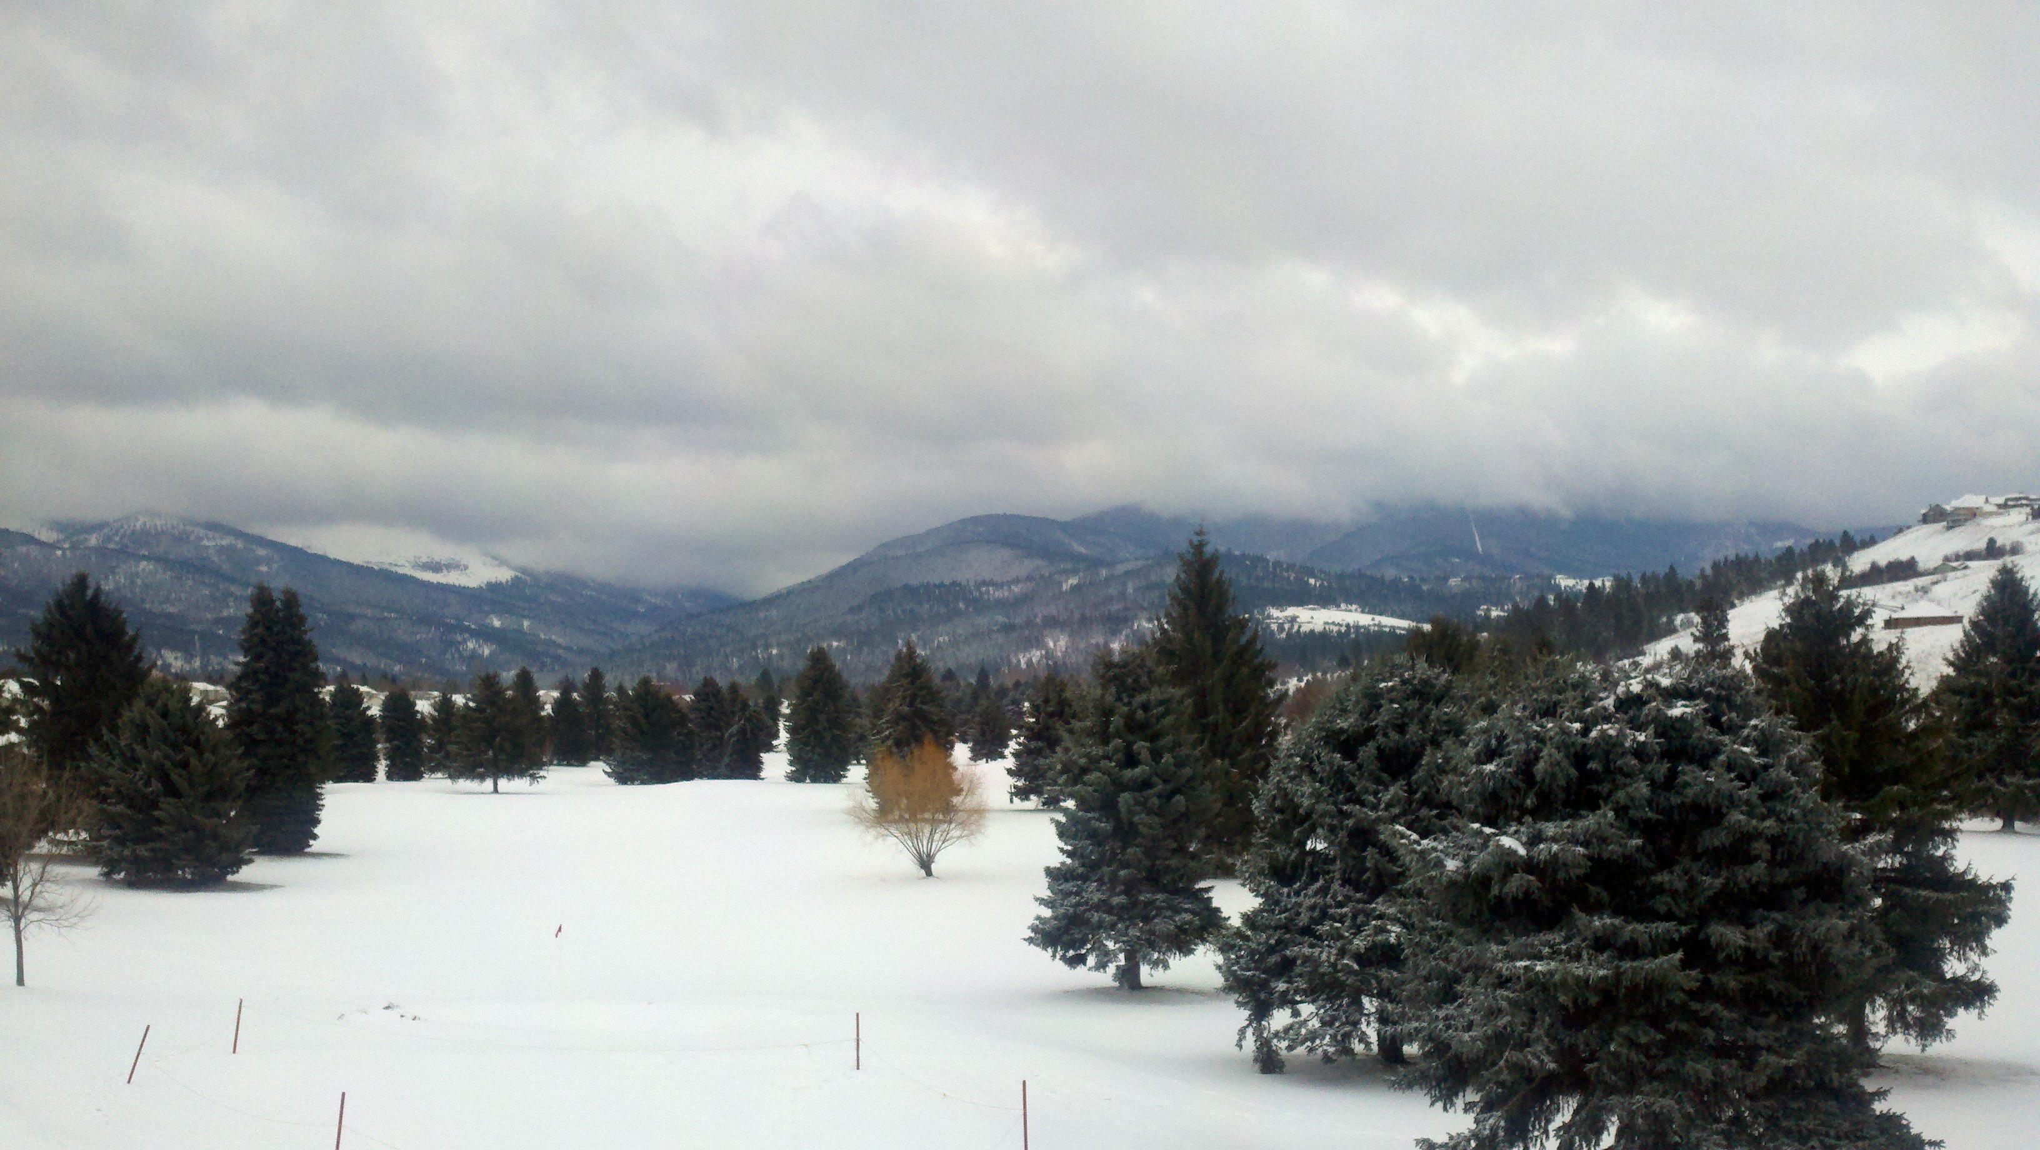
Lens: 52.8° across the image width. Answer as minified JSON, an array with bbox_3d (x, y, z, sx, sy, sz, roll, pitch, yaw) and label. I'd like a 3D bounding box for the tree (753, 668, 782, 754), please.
[{"bbox_3d":[-21.756,11.681,176.749,2.880,7.337,2.880,0,-3,-7],"label":"tree"}]

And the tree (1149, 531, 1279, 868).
[{"bbox_3d":[7.965,5.328,88.592,6.880,14.460,6.880,0,-3,0],"label":"tree"}]

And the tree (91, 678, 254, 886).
[{"bbox_3d":[-33.988,8.206,82.734,6.560,8.140,6.560,0,-3,0],"label":"tree"}]

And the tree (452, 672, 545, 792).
[{"bbox_3d":[-36.849,11.088,145.413,6.550,8.540,6.550,0,-3,0],"label":"tree"}]

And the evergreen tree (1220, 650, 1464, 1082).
[{"bbox_3d":[7.795,6.091,43.473,7.180,8.500,7.180,0,-3,0],"label":"evergreen tree"}]

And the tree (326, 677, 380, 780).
[{"bbox_3d":[-43.006,9.862,132.459,3.707,6.892,3.707,1,-3,-18],"label":"tree"}]

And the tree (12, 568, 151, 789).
[{"bbox_3d":[-39.462,5.547,86.802,6.106,11.309,6.106,1,-3,-24],"label":"tree"}]

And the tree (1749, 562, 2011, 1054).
[{"bbox_3d":[18.560,5.161,45.753,6.840,10.580,6.840,0,-3,0],"label":"tree"}]

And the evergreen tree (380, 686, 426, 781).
[{"bbox_3d":[-40.107,10.302,134.058,2.916,6.162,2.916,1,-3,-17],"label":"evergreen tree"}]

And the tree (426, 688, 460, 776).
[{"bbox_3d":[-47.903,13.080,171.658,3.470,7.140,3.470,0,-3,0],"label":"tree"}]

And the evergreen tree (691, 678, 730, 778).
[{"bbox_3d":[-20.524,10.132,137.037,2.980,6.775,2.980,0,-3,-8],"label":"evergreen tree"}]

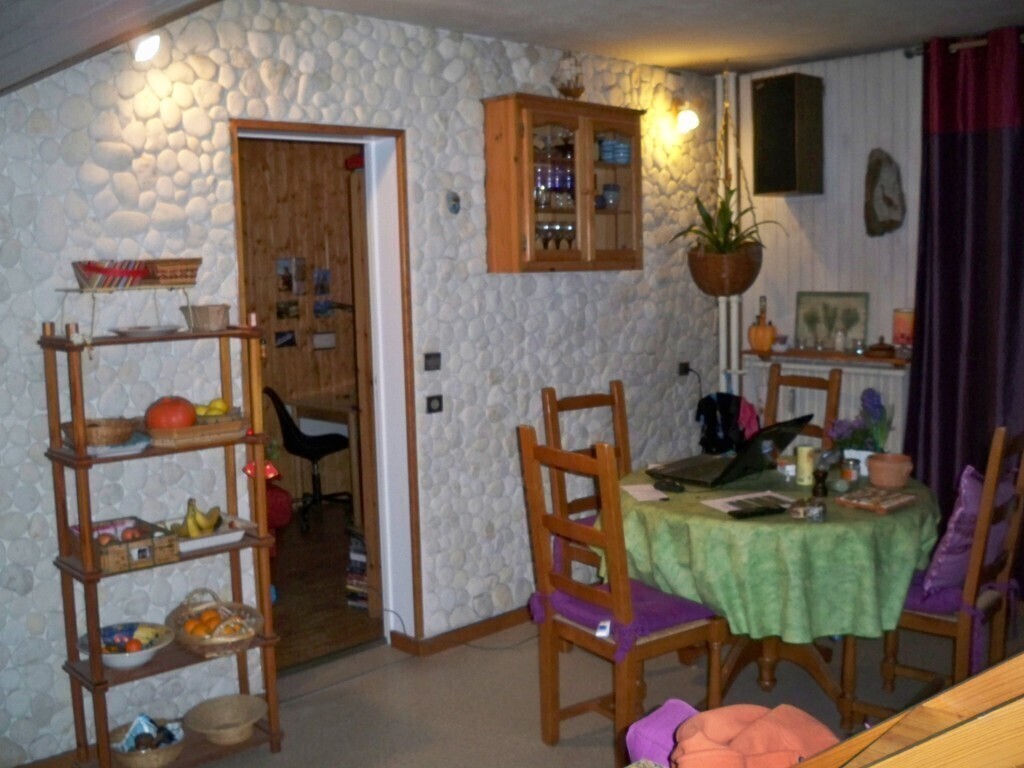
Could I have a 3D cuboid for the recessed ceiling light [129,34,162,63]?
[{"bbox_3d":[-1.118,-1.026,3.158,0.095,0.080,0.095,-7,8,-41],"label":"recessed ceiling light"}]

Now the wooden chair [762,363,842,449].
[{"bbox_3d":[1.133,0.476,4.563,0.490,1.069,0.430,-5,7,-31],"label":"wooden chair"}]

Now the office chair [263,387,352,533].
[{"bbox_3d":[-1.209,0.426,6.147,0.500,0.800,0.500,-3,7,-10],"label":"office chair"}]

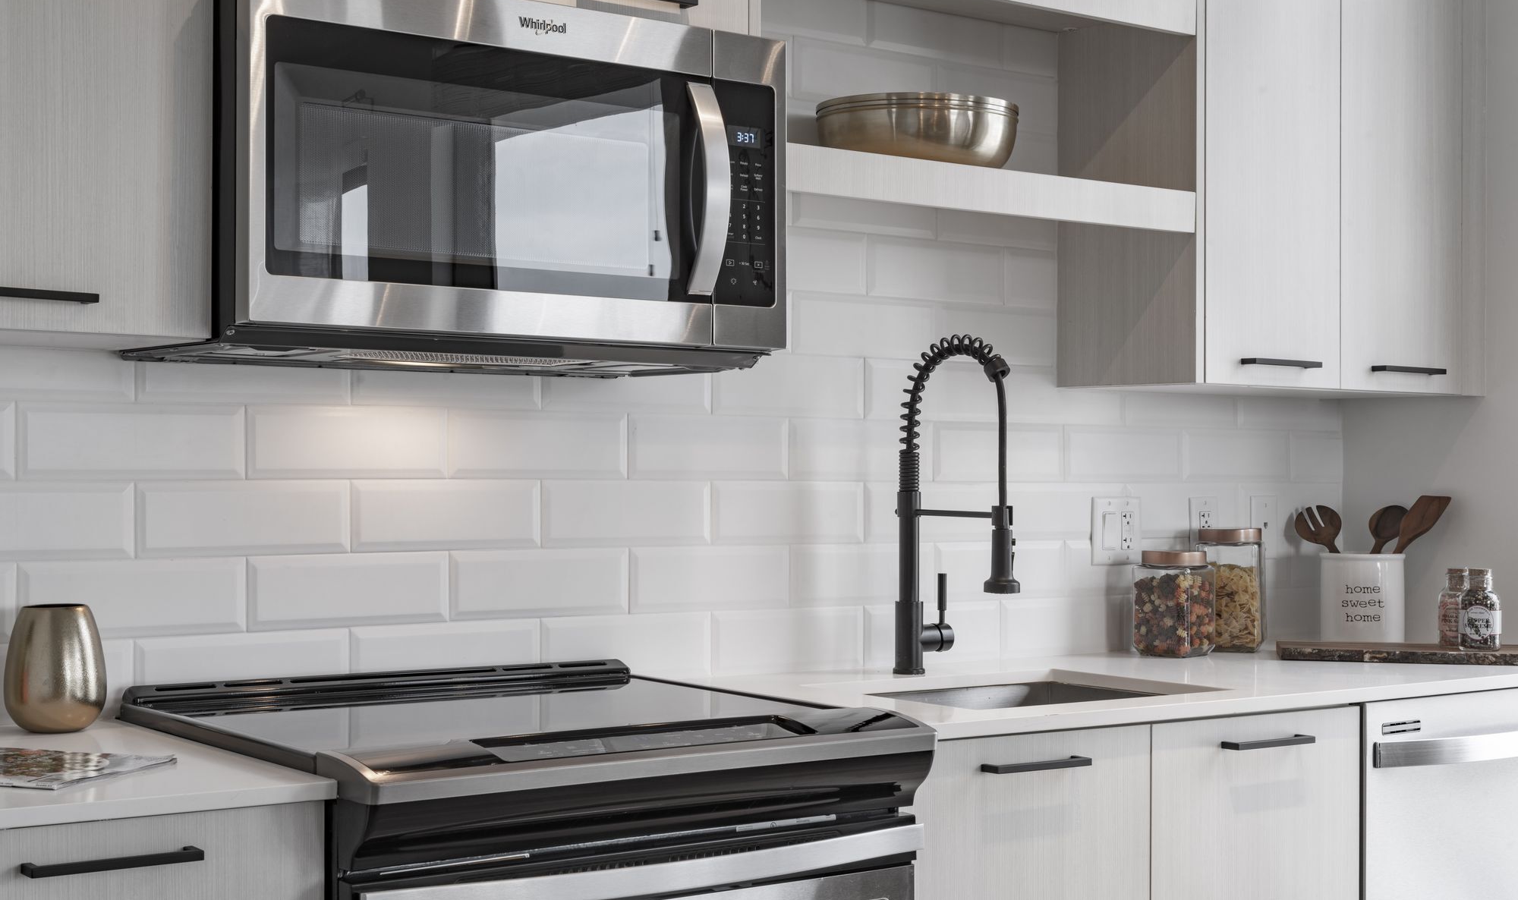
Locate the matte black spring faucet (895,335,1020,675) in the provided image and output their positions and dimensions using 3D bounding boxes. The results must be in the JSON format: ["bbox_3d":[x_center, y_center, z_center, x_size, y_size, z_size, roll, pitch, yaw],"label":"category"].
[{"bbox_3d":[0.328,0.089,3.244,0.119,0.521,0.262,1,-1,-36],"label":"matte black spring faucet"}]

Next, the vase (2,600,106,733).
[{"bbox_3d":[-0.846,0.262,2.536,0.118,0.148,0.118,1,-1,-18],"label":"vase"}]

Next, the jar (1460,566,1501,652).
[{"bbox_3d":[1.232,0.272,3.599,0.068,0.136,0.068,0,-1,19],"label":"jar"}]

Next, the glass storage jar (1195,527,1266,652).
[{"bbox_3d":[0.841,0.249,3.763,0.113,0.215,0.113,0,-1,22],"label":"glass storage jar"}]

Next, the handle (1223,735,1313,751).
[{"bbox_3d":[0.729,0.418,3.012,0.164,0.009,0.033,1,-1,-36],"label":"handle"}]

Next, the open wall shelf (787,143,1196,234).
[{"bbox_3d":[0.265,-0.387,3.288,0.870,0.066,0.314,1,-1,-36],"label":"open wall shelf"}]

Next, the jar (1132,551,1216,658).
[{"bbox_3d":[0.720,0.267,3.650,0.113,0.177,0.113,0,-1,36],"label":"jar"}]

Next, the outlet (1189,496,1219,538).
[{"bbox_3d":[0.819,0.147,3.880,0.075,0.120,0.008,1,-1,-36],"label":"outlet"}]

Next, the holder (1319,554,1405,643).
[{"bbox_3d":[1.102,0.275,3.849,0.150,0.168,0.150,0,-1,16],"label":"holder"}]

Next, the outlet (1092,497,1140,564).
[{"bbox_3d":[0.636,0.145,3.747,0.122,0.121,0.008,1,-1,-36],"label":"outlet"}]

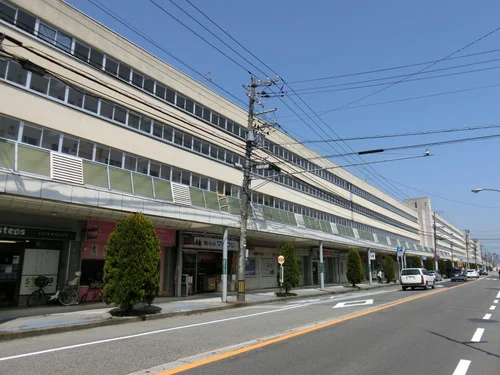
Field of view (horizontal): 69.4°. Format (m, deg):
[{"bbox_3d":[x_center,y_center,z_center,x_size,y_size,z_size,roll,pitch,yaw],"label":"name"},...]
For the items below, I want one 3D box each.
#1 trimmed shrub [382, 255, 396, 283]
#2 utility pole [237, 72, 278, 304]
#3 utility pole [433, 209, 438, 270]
[{"bbox_3d":[13.935,8.219,36.394,1.250,2.750,1.250,-9,-15,34],"label":"trimmed shrub"},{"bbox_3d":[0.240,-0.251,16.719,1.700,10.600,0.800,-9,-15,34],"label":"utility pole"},{"bbox_3d":[32.518,9.762,63.131,0.400,11.580,0.400,-9,-16,34],"label":"utility pole"}]

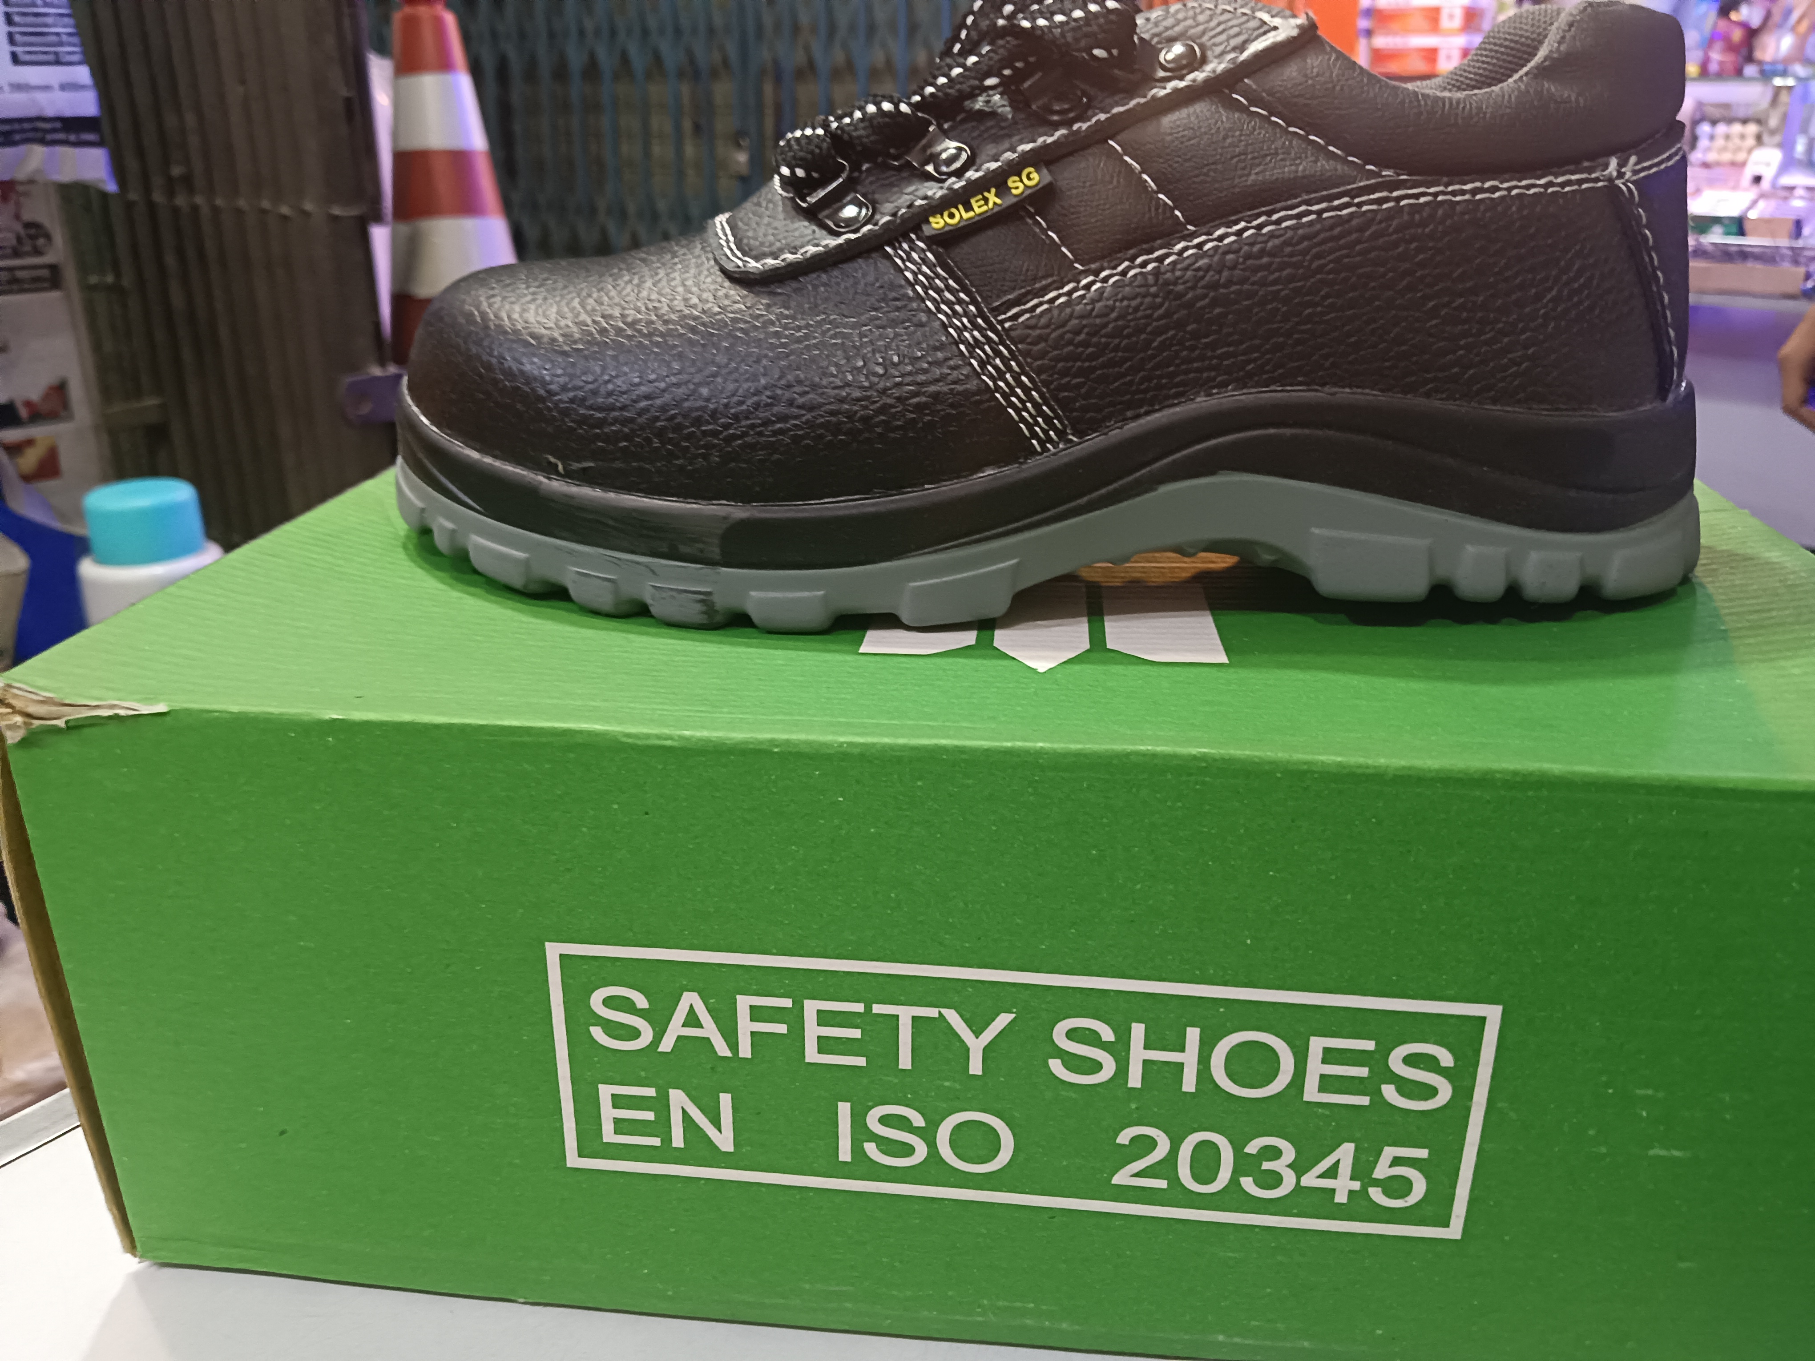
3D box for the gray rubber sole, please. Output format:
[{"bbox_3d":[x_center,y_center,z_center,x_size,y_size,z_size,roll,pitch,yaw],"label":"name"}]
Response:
[{"bbox_3d":[0.025,-0.044,0.296,0.288,0.033,0.106,1,23,3],"label":"gray rubber sole"}]

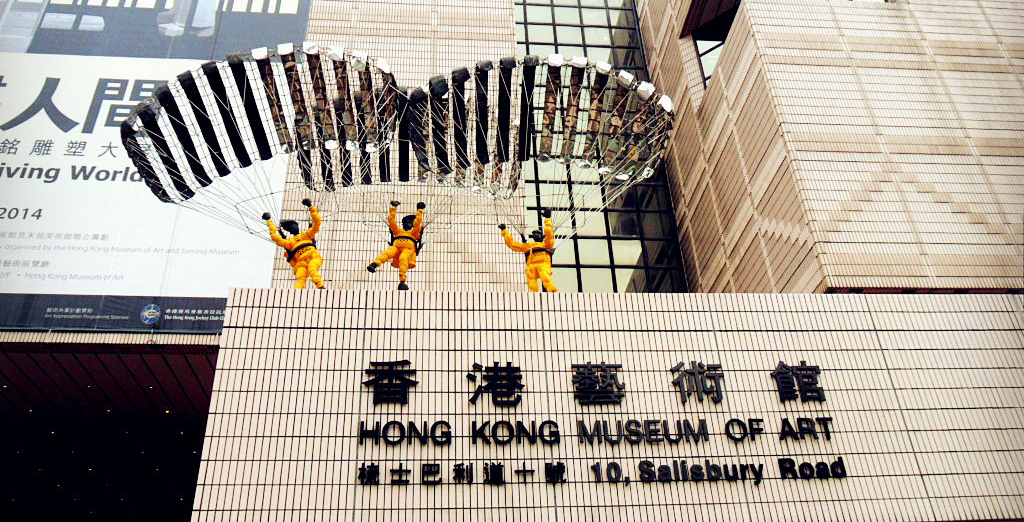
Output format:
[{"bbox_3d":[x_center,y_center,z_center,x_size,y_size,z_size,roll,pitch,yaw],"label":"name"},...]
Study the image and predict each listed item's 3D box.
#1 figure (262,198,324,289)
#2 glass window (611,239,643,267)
[{"bbox_3d":[-2.533,-0.149,9.359,0.672,1.359,0.450,-4,-31,-22],"label":"figure"},{"bbox_3d":[3.240,-0.226,22.233,0.898,0.855,0.070,1,-31,-6],"label":"glass window"}]

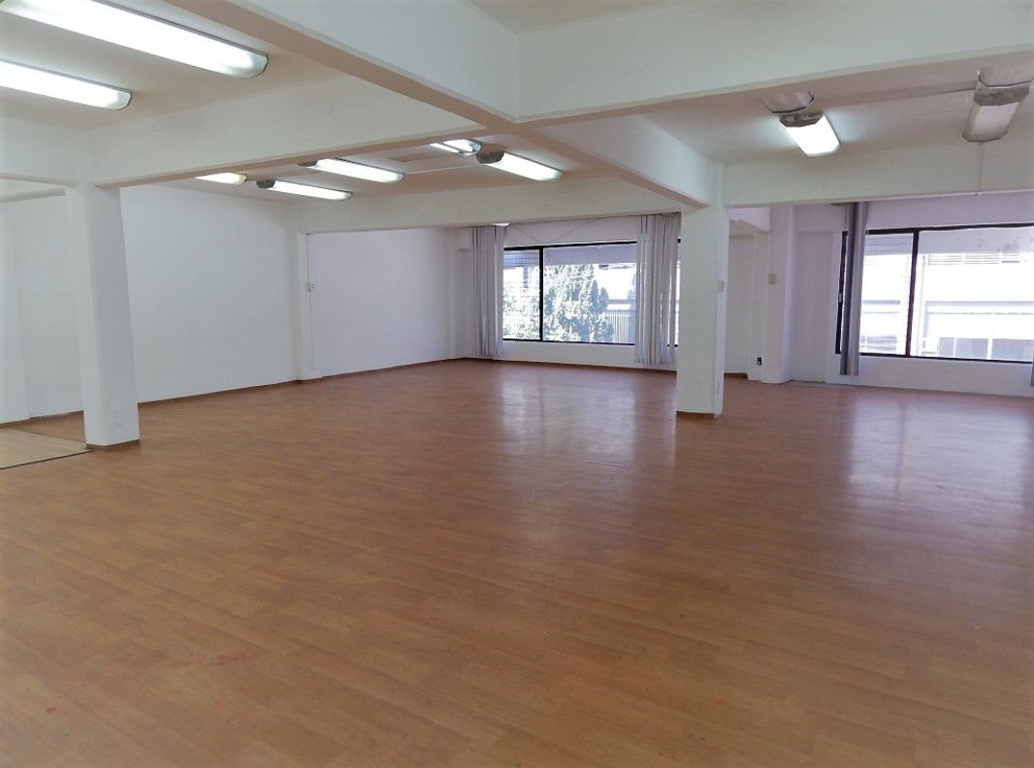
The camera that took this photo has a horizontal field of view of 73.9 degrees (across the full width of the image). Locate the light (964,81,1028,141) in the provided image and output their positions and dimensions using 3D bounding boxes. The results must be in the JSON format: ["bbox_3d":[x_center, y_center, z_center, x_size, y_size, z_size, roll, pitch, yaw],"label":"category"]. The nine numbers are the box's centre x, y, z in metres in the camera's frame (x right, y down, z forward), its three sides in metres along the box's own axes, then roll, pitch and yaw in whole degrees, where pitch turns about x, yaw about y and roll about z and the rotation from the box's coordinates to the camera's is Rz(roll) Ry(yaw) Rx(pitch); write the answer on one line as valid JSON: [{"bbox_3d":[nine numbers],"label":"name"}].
[{"bbox_3d":[3.713,-2.069,5.367,0.324,0.098,1.247,4,8,30],"label":"light"}]

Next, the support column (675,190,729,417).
[{"bbox_3d":[2.079,-0.811,7.659,0.436,2.358,0.393,4,8,30],"label":"support column"}]

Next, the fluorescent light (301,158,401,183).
[{"bbox_3d":[-1.763,-2.326,7.486,0.324,0.098,1.247,4,8,30],"label":"fluorescent light"}]

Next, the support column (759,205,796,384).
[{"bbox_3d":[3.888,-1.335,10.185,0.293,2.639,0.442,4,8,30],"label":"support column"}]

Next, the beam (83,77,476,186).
[{"bbox_3d":[-1.799,-1.744,4.764,3.952,0.440,0.188,4,8,30],"label":"beam"}]

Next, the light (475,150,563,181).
[{"bbox_3d":[0.046,-2.307,7.326,0.324,0.098,1.247,4,8,30],"label":"light"}]

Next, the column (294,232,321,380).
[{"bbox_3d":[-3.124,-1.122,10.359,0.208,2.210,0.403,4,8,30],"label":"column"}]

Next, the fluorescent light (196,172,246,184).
[{"bbox_3d":[-3.452,-2.241,7.253,0.325,0.078,1.261,4,8,30],"label":"fluorescent light"}]

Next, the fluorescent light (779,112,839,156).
[{"bbox_3d":[2.463,-2.062,5.730,0.312,0.078,1.274,4,8,30],"label":"fluorescent light"}]

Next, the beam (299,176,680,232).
[{"bbox_3d":[-0.627,-2.273,8.863,5.798,0.440,0.195,4,8,30],"label":"beam"}]

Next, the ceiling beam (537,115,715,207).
[{"bbox_3d":[0.977,-1.925,5.701,0.223,0.453,3.838,4,8,30],"label":"ceiling beam"}]

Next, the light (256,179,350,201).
[{"bbox_3d":[-2.617,-2.414,8.583,0.325,0.078,1.248,4,8,30],"label":"light"}]

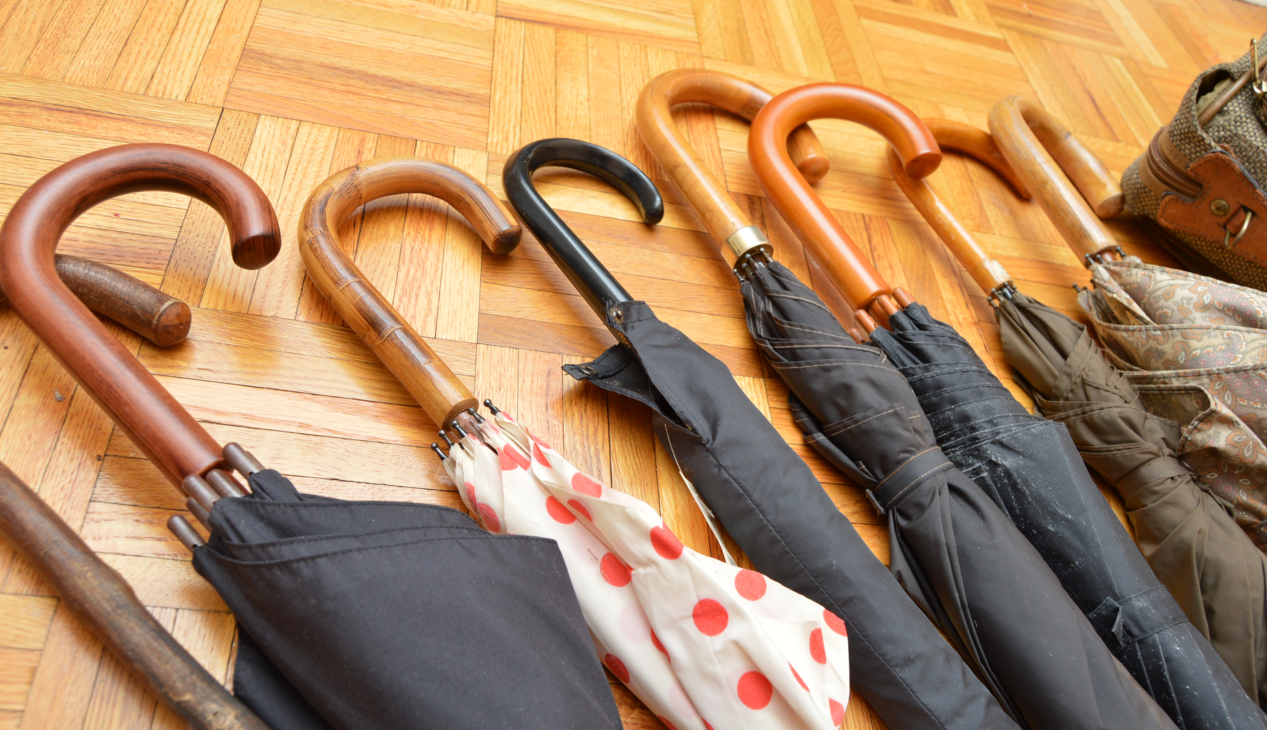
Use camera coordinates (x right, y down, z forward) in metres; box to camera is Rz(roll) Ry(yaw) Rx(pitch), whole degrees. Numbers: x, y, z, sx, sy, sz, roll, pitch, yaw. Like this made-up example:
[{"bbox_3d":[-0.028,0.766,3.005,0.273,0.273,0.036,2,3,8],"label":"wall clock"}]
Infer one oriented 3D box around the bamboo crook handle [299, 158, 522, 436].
[{"bbox_3d":[-0.102,-0.051,0.508,0.124,0.021,0.174,-27,63,-39],"label":"bamboo crook handle"}]

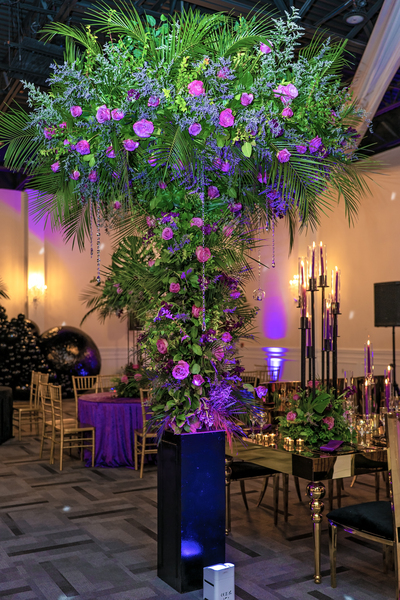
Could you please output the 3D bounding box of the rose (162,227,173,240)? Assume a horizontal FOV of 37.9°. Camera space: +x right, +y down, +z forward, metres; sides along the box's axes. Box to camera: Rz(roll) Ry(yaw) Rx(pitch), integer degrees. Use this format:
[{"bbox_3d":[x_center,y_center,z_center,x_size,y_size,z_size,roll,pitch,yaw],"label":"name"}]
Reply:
[{"bbox_3d":[-0.197,-0.403,3.560,0.070,0.079,0.064,-1,-4,17],"label":"rose"}]

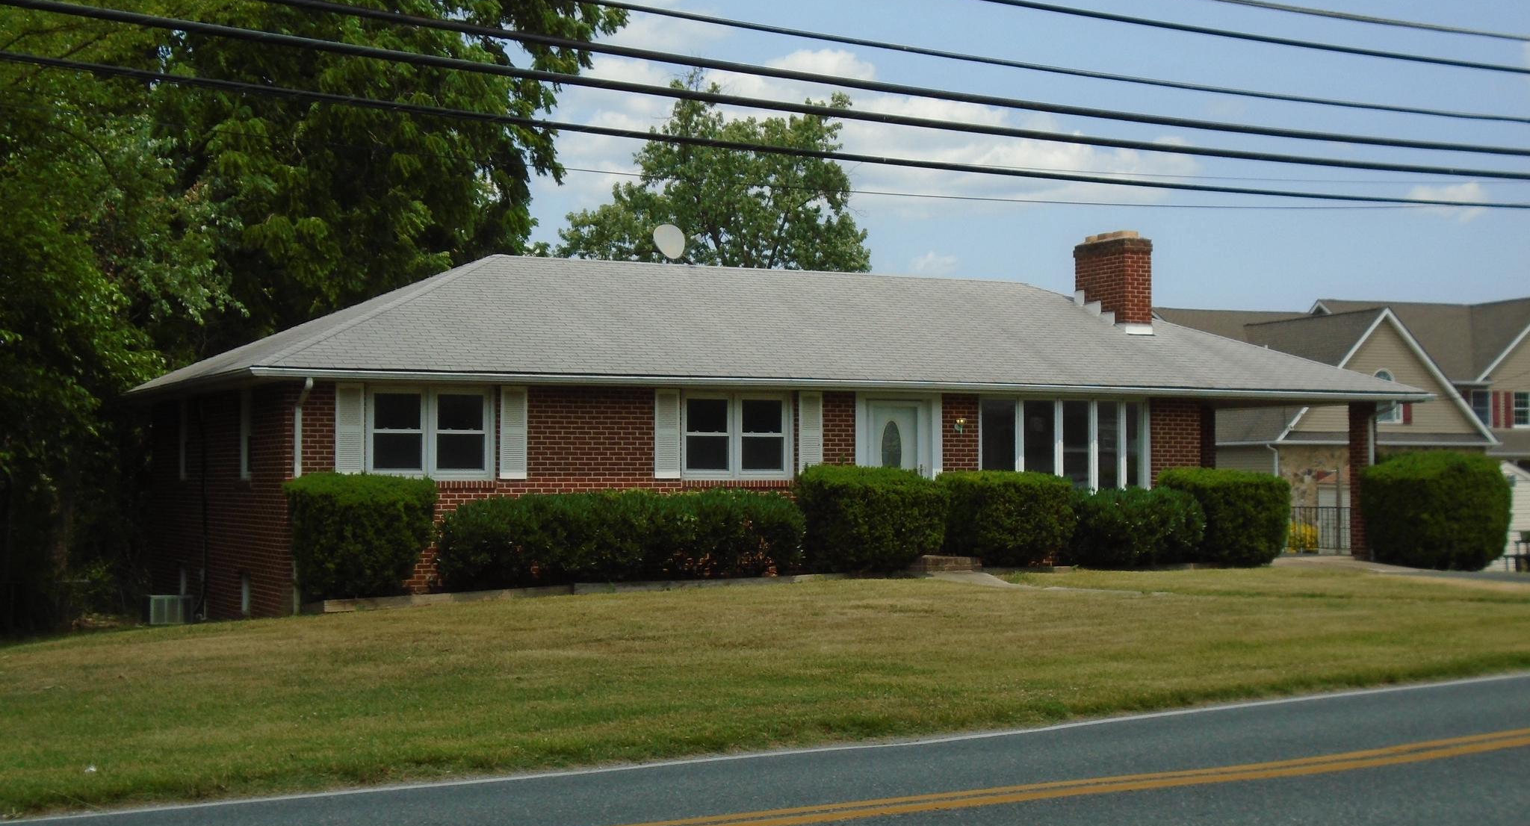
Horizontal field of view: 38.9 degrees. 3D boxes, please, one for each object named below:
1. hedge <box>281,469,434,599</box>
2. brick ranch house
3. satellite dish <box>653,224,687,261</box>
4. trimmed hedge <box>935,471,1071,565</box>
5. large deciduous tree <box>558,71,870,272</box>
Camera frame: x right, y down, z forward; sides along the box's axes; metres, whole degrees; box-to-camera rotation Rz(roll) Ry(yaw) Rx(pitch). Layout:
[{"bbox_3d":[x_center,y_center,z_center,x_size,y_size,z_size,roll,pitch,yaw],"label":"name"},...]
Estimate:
[{"bbox_3d":[-4.872,1.457,26.078,1.560,1.480,1.290,1,-2,-27],"label":"hedge"},{"bbox_3d":[0.062,0.015,34.077,18.550,5.900,9.400,1,-2,-27],"label":"brick ranch house"},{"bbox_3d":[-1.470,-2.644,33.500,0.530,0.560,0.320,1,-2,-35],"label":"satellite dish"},{"bbox_3d":[3.339,1.444,30.096,1.490,1.310,1.290,1,-2,-27],"label":"trimmed hedge"},{"bbox_3d":[-1.224,-2.226,52.107,8.400,12.050,8.200,1,-2,-27],"label":"large deciduous tree"}]

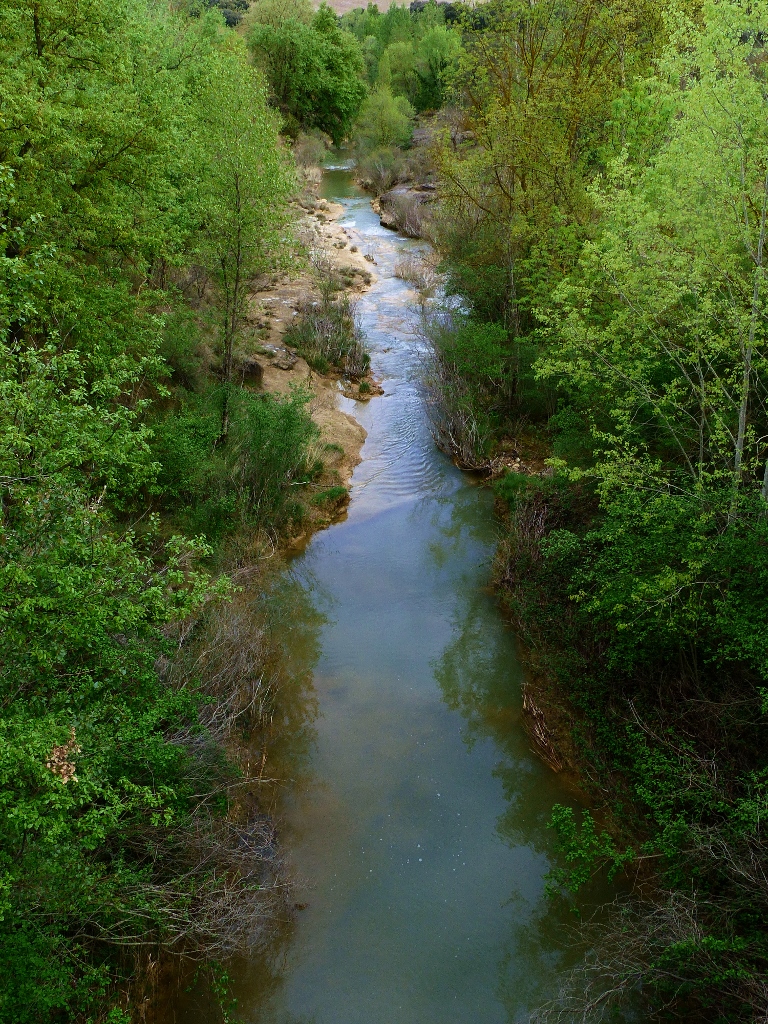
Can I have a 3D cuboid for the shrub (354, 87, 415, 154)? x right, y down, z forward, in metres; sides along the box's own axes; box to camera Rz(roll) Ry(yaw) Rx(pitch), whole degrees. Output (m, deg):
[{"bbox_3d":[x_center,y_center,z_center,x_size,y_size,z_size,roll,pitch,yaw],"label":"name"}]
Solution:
[{"bbox_3d":[0.030,-23.920,61.510,3.670,3.880,3.500,0,25,0],"label":"shrub"}]

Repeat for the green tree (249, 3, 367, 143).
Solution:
[{"bbox_3d":[-4.730,-27.070,62.200,7.300,7.980,7.000,0,25,0],"label":"green tree"}]

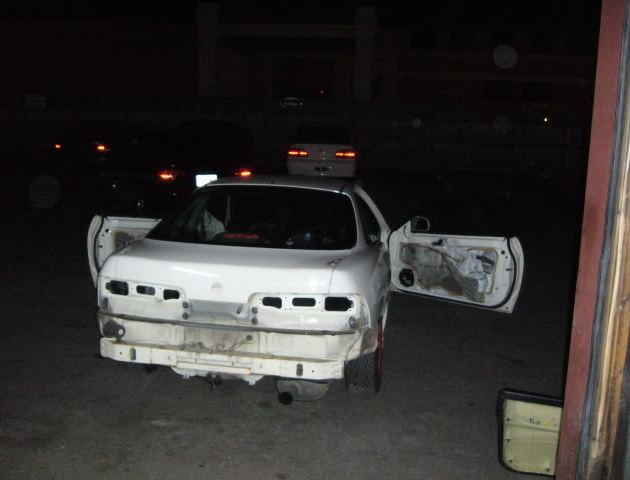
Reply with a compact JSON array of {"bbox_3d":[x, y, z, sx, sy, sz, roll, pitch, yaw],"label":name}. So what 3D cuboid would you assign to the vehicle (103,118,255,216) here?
[{"bbox_3d":[-1.943,-1.565,12.791,1.760,1.600,4.500,0,11,-4],"label":"vehicle"}]

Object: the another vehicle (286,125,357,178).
[{"bbox_3d":[0.195,-2.431,17.848,1.720,1.380,4.550,1,11,1],"label":"another vehicle"}]

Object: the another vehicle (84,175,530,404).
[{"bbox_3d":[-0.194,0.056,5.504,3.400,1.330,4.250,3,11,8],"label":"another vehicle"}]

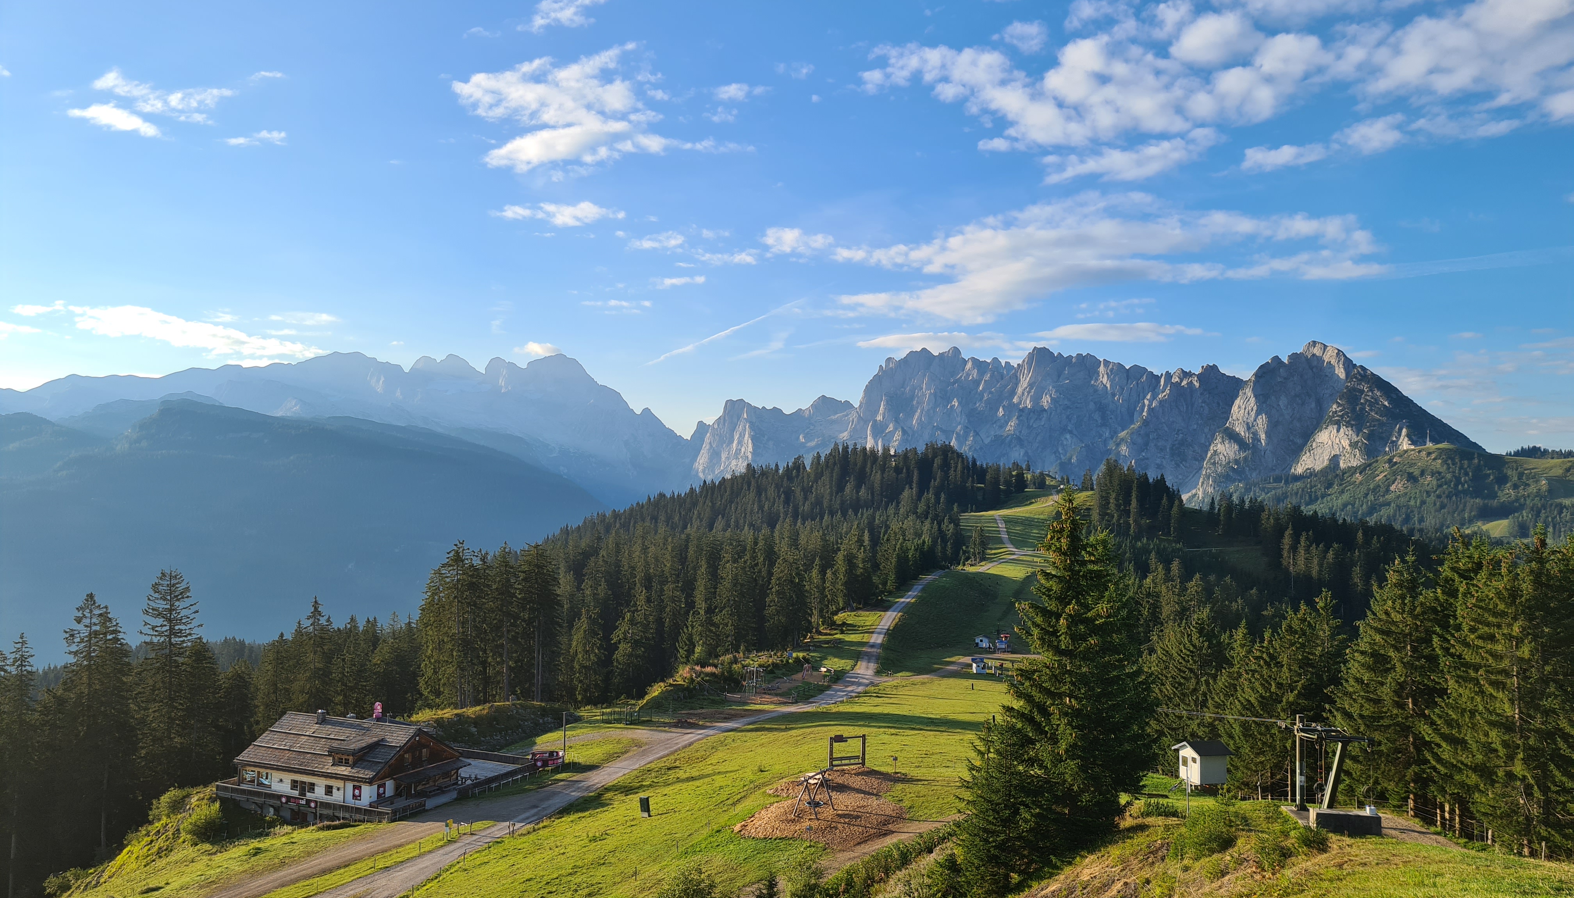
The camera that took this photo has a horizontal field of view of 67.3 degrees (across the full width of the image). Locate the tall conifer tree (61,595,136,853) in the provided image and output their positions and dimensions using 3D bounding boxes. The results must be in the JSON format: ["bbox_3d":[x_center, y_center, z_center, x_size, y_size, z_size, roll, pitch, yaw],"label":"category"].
[{"bbox_3d":[-73.327,29.161,126.000,7.800,27.260,7.800,0,-2,0],"label":"tall conifer tree"}]

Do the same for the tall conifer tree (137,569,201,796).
[{"bbox_3d":[-69.447,27.737,133.000,7.200,28.500,7.200,0,-2,0],"label":"tall conifer tree"}]

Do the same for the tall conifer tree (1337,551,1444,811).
[{"bbox_3d":[38.293,14.625,74.000,6.800,16.550,6.800,0,-2,0],"label":"tall conifer tree"}]

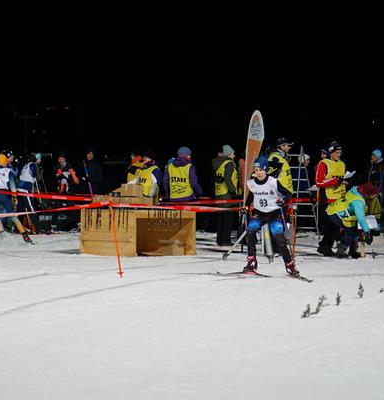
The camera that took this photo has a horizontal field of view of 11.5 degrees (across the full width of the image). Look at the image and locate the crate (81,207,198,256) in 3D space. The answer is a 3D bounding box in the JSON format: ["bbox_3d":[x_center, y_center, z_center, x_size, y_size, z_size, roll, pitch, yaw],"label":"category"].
[{"bbox_3d":[-0.845,0.510,30.000,1.810,0.740,0.850,0,1,-3],"label":"crate"}]

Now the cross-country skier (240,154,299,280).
[{"bbox_3d":[0.987,0.197,24.200,0.740,1.530,0.750,0,1,9],"label":"cross-country skier"}]

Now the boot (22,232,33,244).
[{"bbox_3d":[-2.926,0.685,33.800,0.110,0.200,0.270,-17,-10,32],"label":"boot"}]

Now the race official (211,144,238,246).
[{"bbox_3d":[0.566,-0.072,32.600,0.360,1.720,0.480,-1,2,-21],"label":"race official"}]

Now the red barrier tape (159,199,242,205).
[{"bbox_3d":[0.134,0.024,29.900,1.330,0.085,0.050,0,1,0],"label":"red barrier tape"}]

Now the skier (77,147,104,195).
[{"bbox_3d":[-2.083,-0.226,39.000,0.540,1.720,0.380,0,2,11],"label":"skier"}]

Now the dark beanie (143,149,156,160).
[{"bbox_3d":[-0.698,-0.747,31.200,0.240,0.200,0.210,0,1,13],"label":"dark beanie"}]

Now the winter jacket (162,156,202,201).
[{"bbox_3d":[-0.159,-0.359,31.700,0.650,0.730,0.380,0,1,9],"label":"winter jacket"}]

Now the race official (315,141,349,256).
[{"bbox_3d":[2.181,-0.016,29.700,0.450,1.780,0.500,1,2,38],"label":"race official"}]

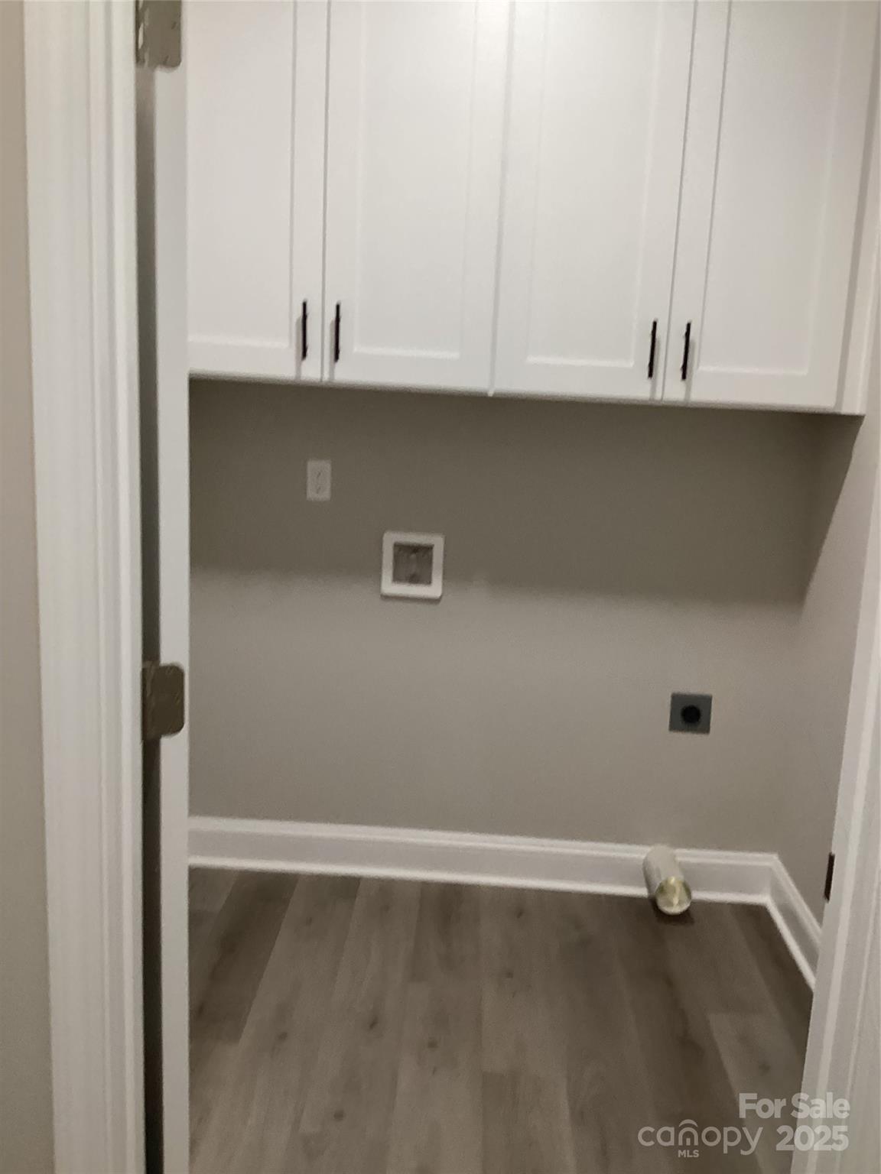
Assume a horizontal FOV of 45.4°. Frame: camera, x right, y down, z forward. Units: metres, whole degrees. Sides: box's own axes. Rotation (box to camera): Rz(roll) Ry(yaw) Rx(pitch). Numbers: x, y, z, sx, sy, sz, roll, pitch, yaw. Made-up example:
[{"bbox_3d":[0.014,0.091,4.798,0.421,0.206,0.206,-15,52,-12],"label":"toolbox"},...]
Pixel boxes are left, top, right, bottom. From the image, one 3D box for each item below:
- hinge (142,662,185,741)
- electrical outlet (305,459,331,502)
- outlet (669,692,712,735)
[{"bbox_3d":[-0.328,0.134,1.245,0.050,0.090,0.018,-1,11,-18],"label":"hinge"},{"bbox_3d":[-0.342,-0.300,2.967,0.070,0.114,0.010,3,11,2],"label":"electrical outlet"},{"bbox_3d":[0.726,0.368,3.049,0.116,0.115,0.015,3,11,2],"label":"outlet"}]

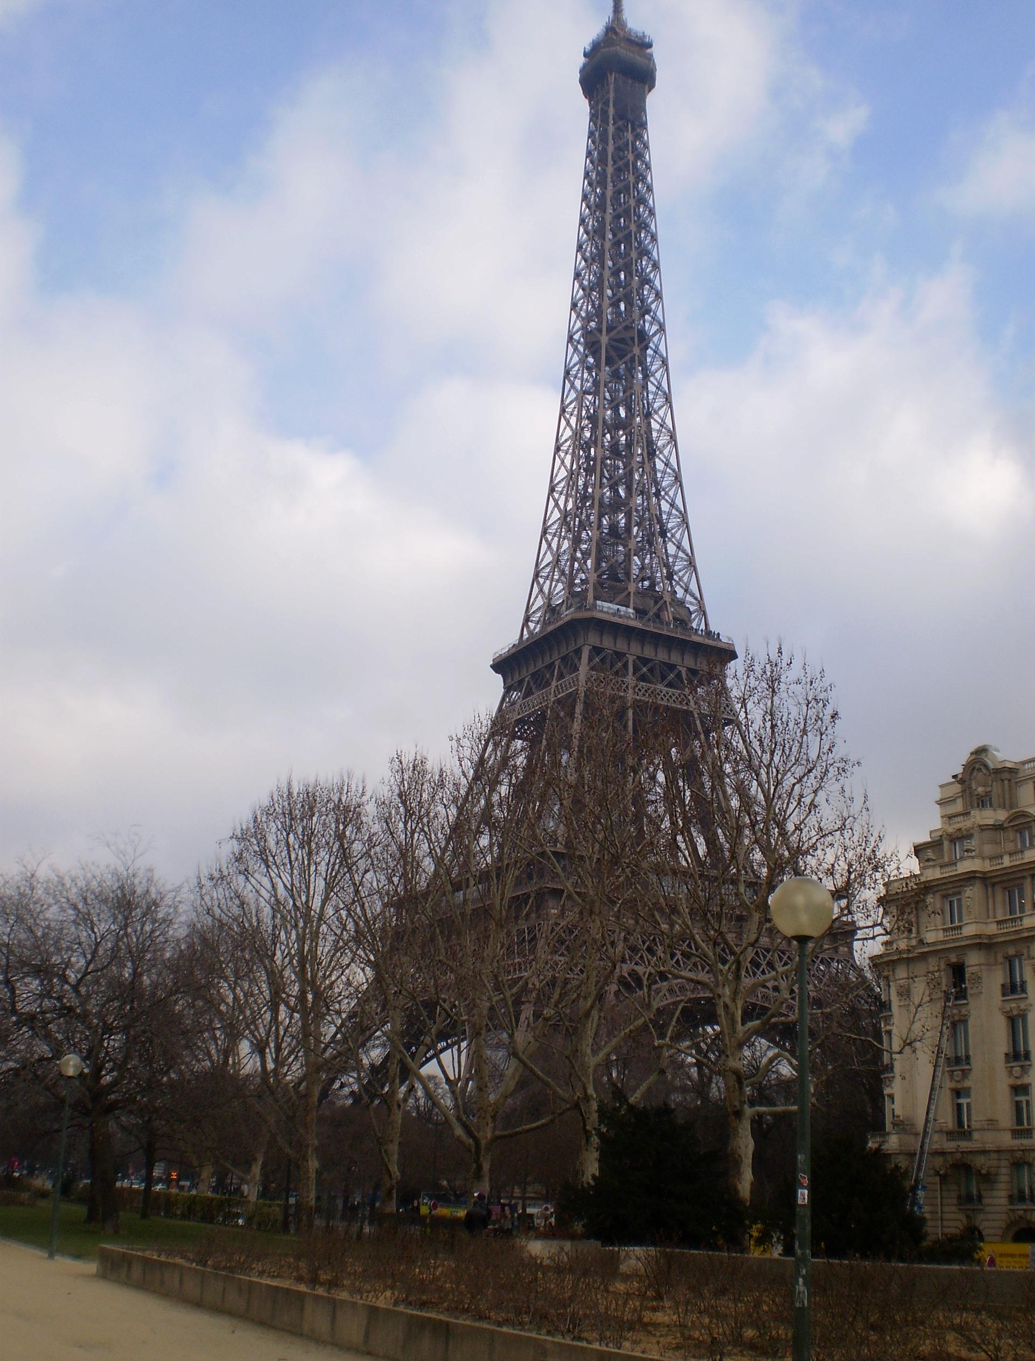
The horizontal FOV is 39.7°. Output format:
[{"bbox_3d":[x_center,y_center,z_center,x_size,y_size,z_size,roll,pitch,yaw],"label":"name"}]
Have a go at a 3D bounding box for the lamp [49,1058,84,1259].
[{"bbox_3d":[-9.170,9.530,28.900,0.480,3.970,0.480,2,-20,0],"label":"lamp"}]

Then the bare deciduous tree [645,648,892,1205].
[{"bbox_3d":[7.263,7.527,43.045,8.200,18.200,8.200,2,-20,0],"label":"bare deciduous tree"}]

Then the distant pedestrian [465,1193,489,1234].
[{"bbox_3d":[-0.903,12.197,31.719,0.550,1.680,0.400,17,-24,-36],"label":"distant pedestrian"}]

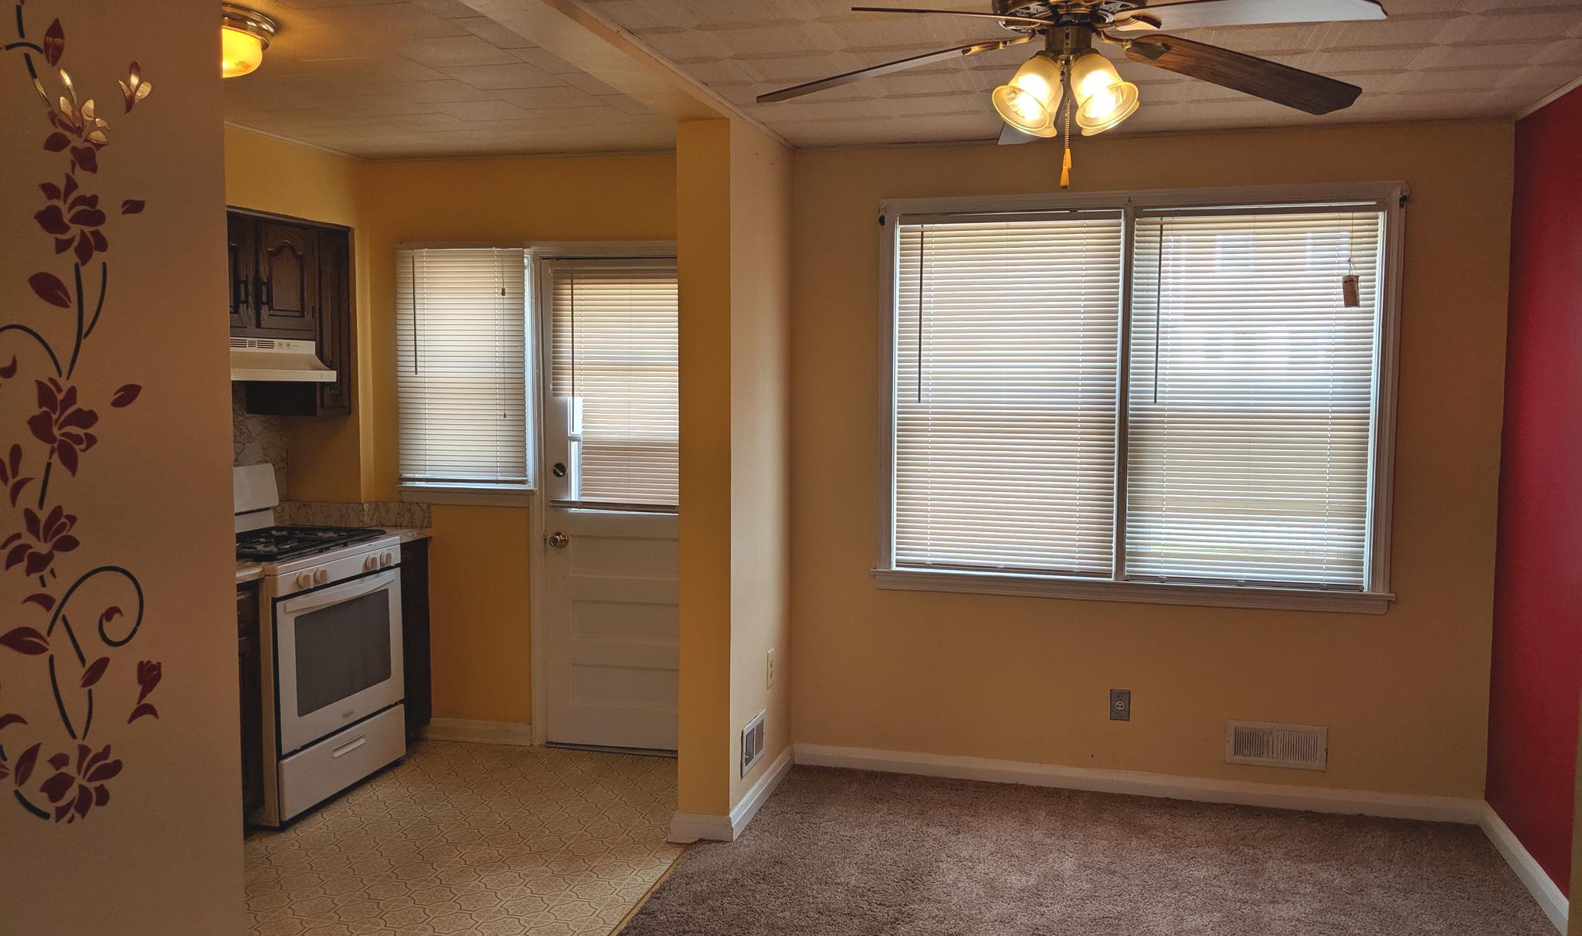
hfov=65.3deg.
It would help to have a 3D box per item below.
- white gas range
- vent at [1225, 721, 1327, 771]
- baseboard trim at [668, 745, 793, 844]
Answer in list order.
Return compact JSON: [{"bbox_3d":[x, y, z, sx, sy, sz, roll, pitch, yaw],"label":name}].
[{"bbox_3d":[-1.984,0.619,4.705,0.725,1.204,0.765,1,5,15],"label":"white gas range"},{"bbox_3d":[1.764,1.011,4.487,0.348,0.164,0.022,1,5,15],"label":"vent"},{"bbox_3d":[-0.190,1.186,4.582,0.225,0.097,0.855,1,5,15],"label":"baseboard trim"}]

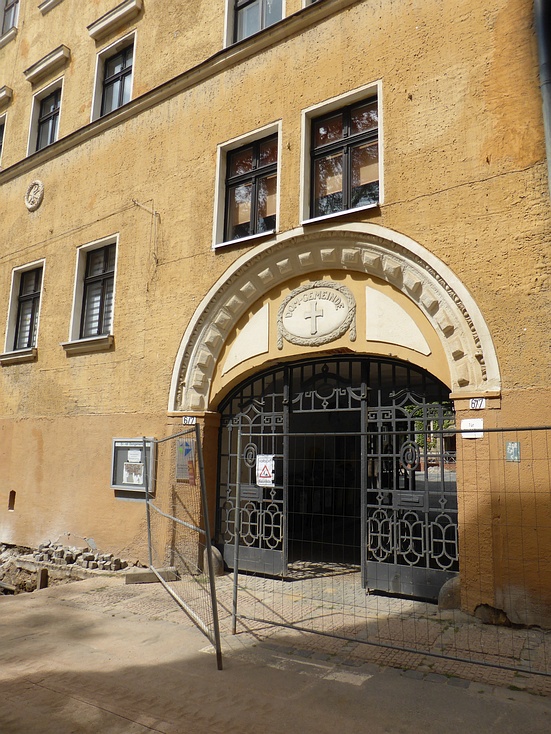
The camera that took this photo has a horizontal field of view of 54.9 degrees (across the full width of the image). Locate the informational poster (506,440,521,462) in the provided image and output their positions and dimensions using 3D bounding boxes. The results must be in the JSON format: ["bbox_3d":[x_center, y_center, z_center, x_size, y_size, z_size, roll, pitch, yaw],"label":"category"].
[{"bbox_3d":[2.518,0.904,5.609,0.140,0.208,0.012,-6,-13,34],"label":"informational poster"}]

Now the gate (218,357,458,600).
[{"bbox_3d":[0.638,1.367,7.257,3.700,3.080,0.150,-6,-13,34],"label":"gate"}]

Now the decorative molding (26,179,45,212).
[{"bbox_3d":[-5.473,-3.861,12.030,0.758,0.749,0.100,-6,-13,34],"label":"decorative molding"}]

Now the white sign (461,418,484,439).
[{"bbox_3d":[2.208,0.694,5.934,0.010,0.215,0.300,8,-13,-33],"label":"white sign"}]

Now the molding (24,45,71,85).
[{"bbox_3d":[-5.435,-7.161,12.602,1.573,0.259,0.210,-6,-13,34],"label":"molding"}]

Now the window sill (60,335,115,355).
[{"bbox_3d":[-3.575,-0.404,10.027,1.452,0.203,0.150,-6,-13,34],"label":"window sill"}]

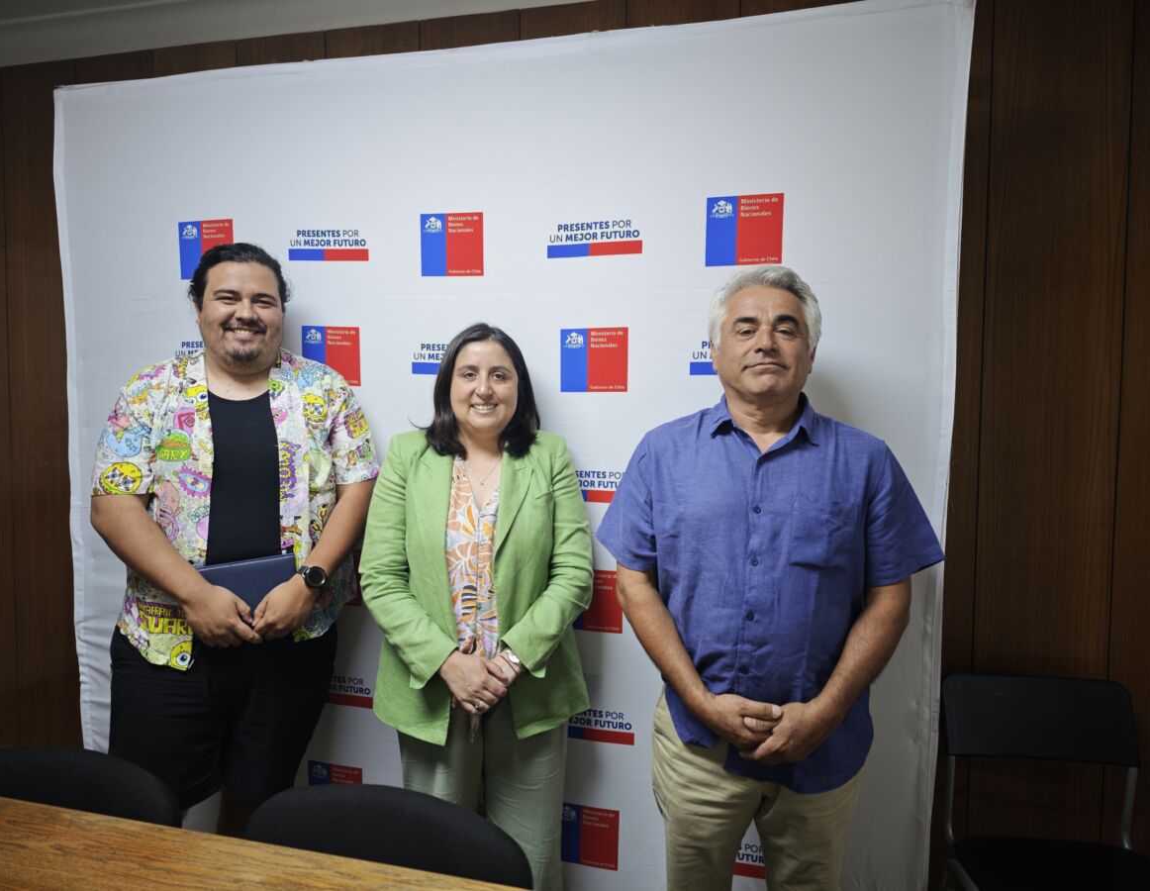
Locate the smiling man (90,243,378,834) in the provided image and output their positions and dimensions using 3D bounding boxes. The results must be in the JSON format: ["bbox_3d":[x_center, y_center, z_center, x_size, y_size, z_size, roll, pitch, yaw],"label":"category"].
[{"bbox_3d":[-0.704,0.438,1.682,0.560,1.740,0.420,-1,3,-22],"label":"smiling man"}]

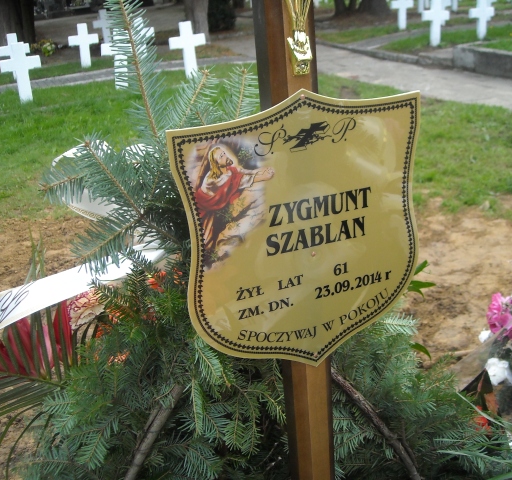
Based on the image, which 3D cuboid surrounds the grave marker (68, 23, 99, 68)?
[{"bbox_3d":[-3.211,-3.609,12.076,0.536,0.800,0.100,-9,23,-13],"label":"grave marker"}]

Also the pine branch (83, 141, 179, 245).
[{"bbox_3d":[-0.161,-0.061,0.830,0.100,0.120,0.115,-6,22,0],"label":"pine branch"}]

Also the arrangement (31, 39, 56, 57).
[{"bbox_3d":[-4.729,-4.284,14.400,0.550,0.380,0.480,-6,22,0],"label":"arrangement"}]

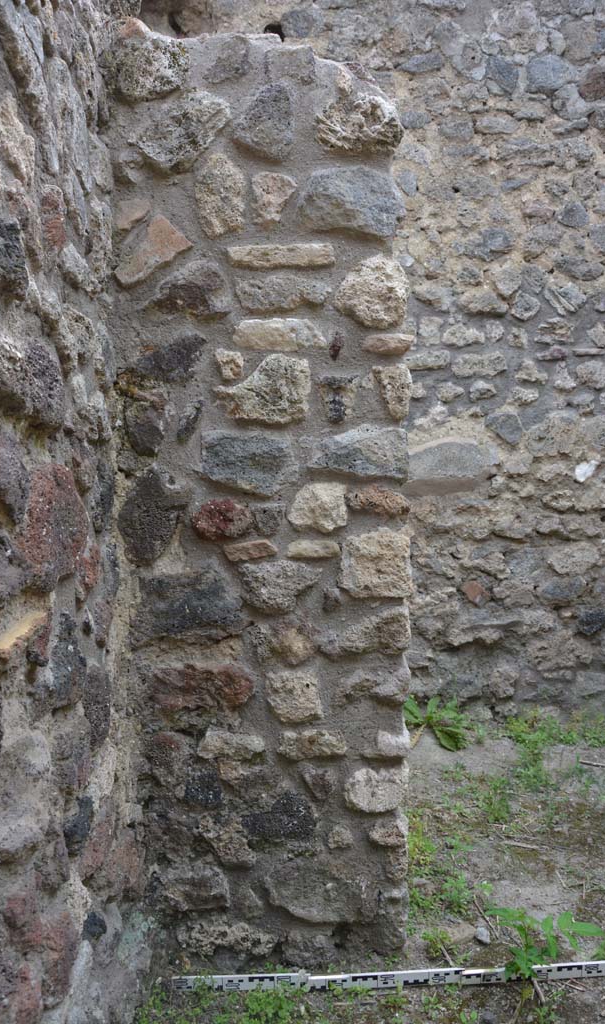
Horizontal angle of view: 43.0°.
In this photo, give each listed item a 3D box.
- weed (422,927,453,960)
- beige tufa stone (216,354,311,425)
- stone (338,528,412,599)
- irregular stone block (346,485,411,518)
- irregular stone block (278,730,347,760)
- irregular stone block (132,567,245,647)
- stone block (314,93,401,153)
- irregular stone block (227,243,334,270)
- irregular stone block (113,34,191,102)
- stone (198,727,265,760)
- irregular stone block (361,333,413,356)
[{"bbox_3d":[0.282,0.902,1.605,0.065,0.050,0.060,-1,5,-2],"label":"weed"},{"bbox_3d":[-0.079,-0.242,1.535,0.177,0.136,0.110,-1,5,-2],"label":"beige tufa stone"},{"bbox_3d":[0.141,0.097,1.568,0.139,0.135,0.110,-1,5,-2],"label":"stone"},{"bbox_3d":[0.144,-0.023,1.494,0.123,0.062,0.080,0,4,0],"label":"irregular stone block"},{"bbox_3d":[0.020,0.459,1.531,0.138,0.061,0.080,0,4,0],"label":"irregular stone block"},{"bbox_3d":[-0.229,0.183,1.584,0.222,0.156,0.120,-1,5,-2],"label":"irregular stone block"},{"bbox_3d":[0.106,-0.729,1.456,0.164,0.108,0.110,0,4,0],"label":"stone block"},{"bbox_3d":[-0.044,-0.491,1.509,0.198,0.052,0.090,-1,5,-2],"label":"irregular stone block"},{"bbox_3d":[-0.279,-0.826,1.449,0.145,0.121,0.110,0,4,0],"label":"irregular stone block"},{"bbox_3d":[-0.140,0.455,1.530,0.134,0.069,0.080,0,4,0],"label":"stone"},{"bbox_3d":[0.161,-0.319,1.465,0.098,0.041,0.065,0,4,0],"label":"irregular stone block"}]

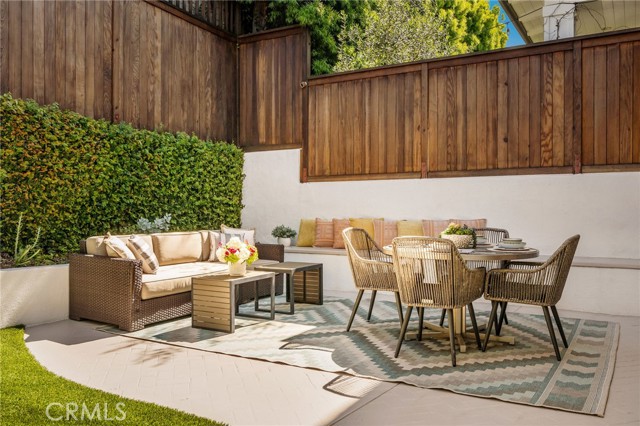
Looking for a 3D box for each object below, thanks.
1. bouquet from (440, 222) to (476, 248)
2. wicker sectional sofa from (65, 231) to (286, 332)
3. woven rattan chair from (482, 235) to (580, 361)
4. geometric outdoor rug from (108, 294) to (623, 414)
[{"bbox_3d":[1.162,0.189,4.480,0.302,0.217,0.302,0,0,31],"label":"bouquet"},{"bbox_3d":[-1.452,0.624,5.883,0.975,0.806,2.279,0,0,31],"label":"wicker sectional sofa"},{"bbox_3d":[1.612,0.592,4.036,0.647,0.880,0.583,0,0,35],"label":"woven rattan chair"},{"bbox_3d":[0.376,1.010,4.761,3.948,0.012,2.472,0,1,31],"label":"geometric outdoor rug"}]

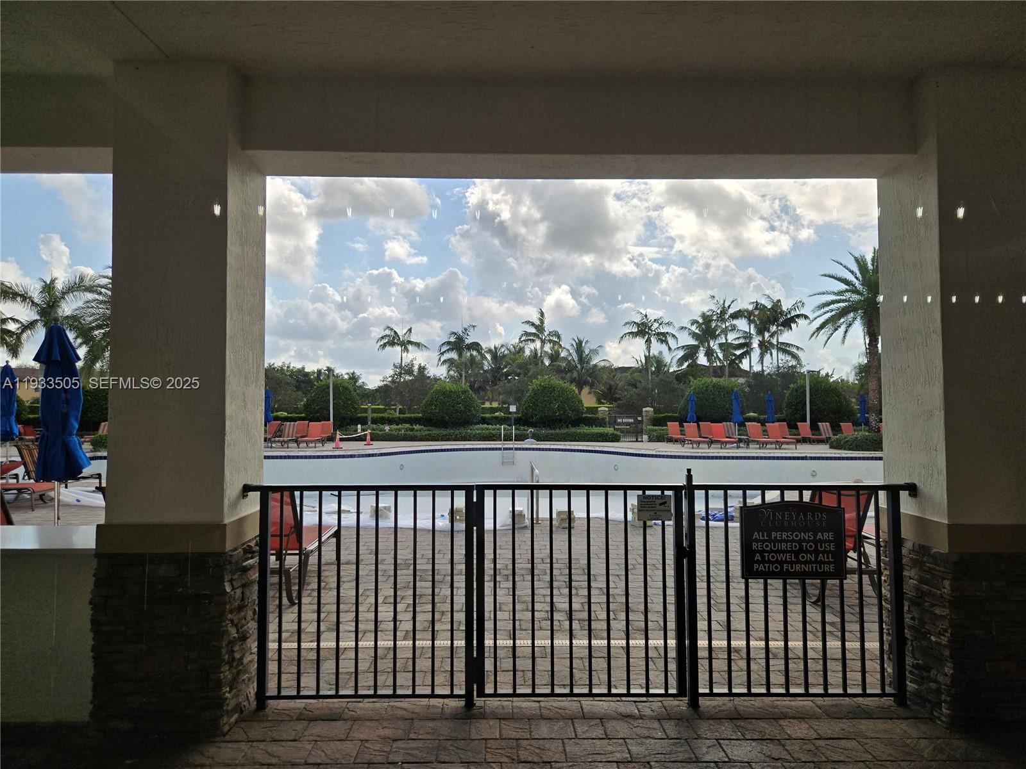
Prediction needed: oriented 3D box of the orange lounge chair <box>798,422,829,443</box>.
[{"bbox_3d":[13.377,2.153,30.574,0.660,0.970,1.650,0,-2,-1],"label":"orange lounge chair"}]

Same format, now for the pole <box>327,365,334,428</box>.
[{"bbox_3d":[-9.057,0.980,33.787,0.380,3.713,0.280,0,-2,-11],"label":"pole"}]

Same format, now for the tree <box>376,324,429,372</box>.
[{"bbox_3d":[-8.924,-0.686,55.000,4.330,8.370,4.330,0,-2,-1],"label":"tree"}]

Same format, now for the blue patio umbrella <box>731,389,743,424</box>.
[{"bbox_3d":[9.635,1.416,29.268,0.500,2.420,0.500,0,-2,0],"label":"blue patio umbrella"}]

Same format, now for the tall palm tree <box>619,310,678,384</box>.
[{"bbox_3d":[10.349,-1.173,52.069,4.500,9.141,4.500,0,-2,0],"label":"tall palm tree"}]

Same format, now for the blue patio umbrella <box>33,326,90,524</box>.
[{"bbox_3d":[-4.137,0.646,6.200,0.540,2.420,0.540,0,-2,-1],"label":"blue patio umbrella"}]

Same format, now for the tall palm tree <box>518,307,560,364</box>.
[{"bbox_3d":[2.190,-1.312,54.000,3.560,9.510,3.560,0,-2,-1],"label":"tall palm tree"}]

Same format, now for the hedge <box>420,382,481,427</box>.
[{"bbox_3d":[-3.167,1.317,34.976,3.100,2.924,2.900,0,-2,0],"label":"hedge"}]

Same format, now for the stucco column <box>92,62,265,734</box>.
[{"bbox_3d":[-1.787,0.081,3.801,0.665,3.380,0.650,0,-2,-1],"label":"stucco column"}]

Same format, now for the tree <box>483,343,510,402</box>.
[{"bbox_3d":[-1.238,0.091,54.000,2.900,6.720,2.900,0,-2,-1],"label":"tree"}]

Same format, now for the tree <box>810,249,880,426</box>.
[{"bbox_3d":[15.185,-1.638,28.771,5.200,8.458,5.200,0,-2,0],"label":"tree"}]

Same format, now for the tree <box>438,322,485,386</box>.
[{"bbox_3d":[-3.882,-0.611,52.000,3.790,8.000,3.790,0,-2,-1],"label":"tree"}]

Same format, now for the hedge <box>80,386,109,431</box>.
[{"bbox_3d":[-20.674,1.435,33.773,3.000,2.752,2.900,1,-2,-22],"label":"hedge"}]

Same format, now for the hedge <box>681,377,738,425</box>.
[{"bbox_3d":[10.022,1.219,34.300,3.300,3.100,3.300,0,-2,-1],"label":"hedge"}]

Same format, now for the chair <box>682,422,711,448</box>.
[{"bbox_3d":[7.398,2.068,27.674,0.660,0.970,1.650,0,-2,-1],"label":"chair"}]

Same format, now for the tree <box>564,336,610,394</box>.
[{"bbox_3d":[5.533,-0.140,52.000,4.000,7.020,4.000,0,-2,-1],"label":"tree"}]

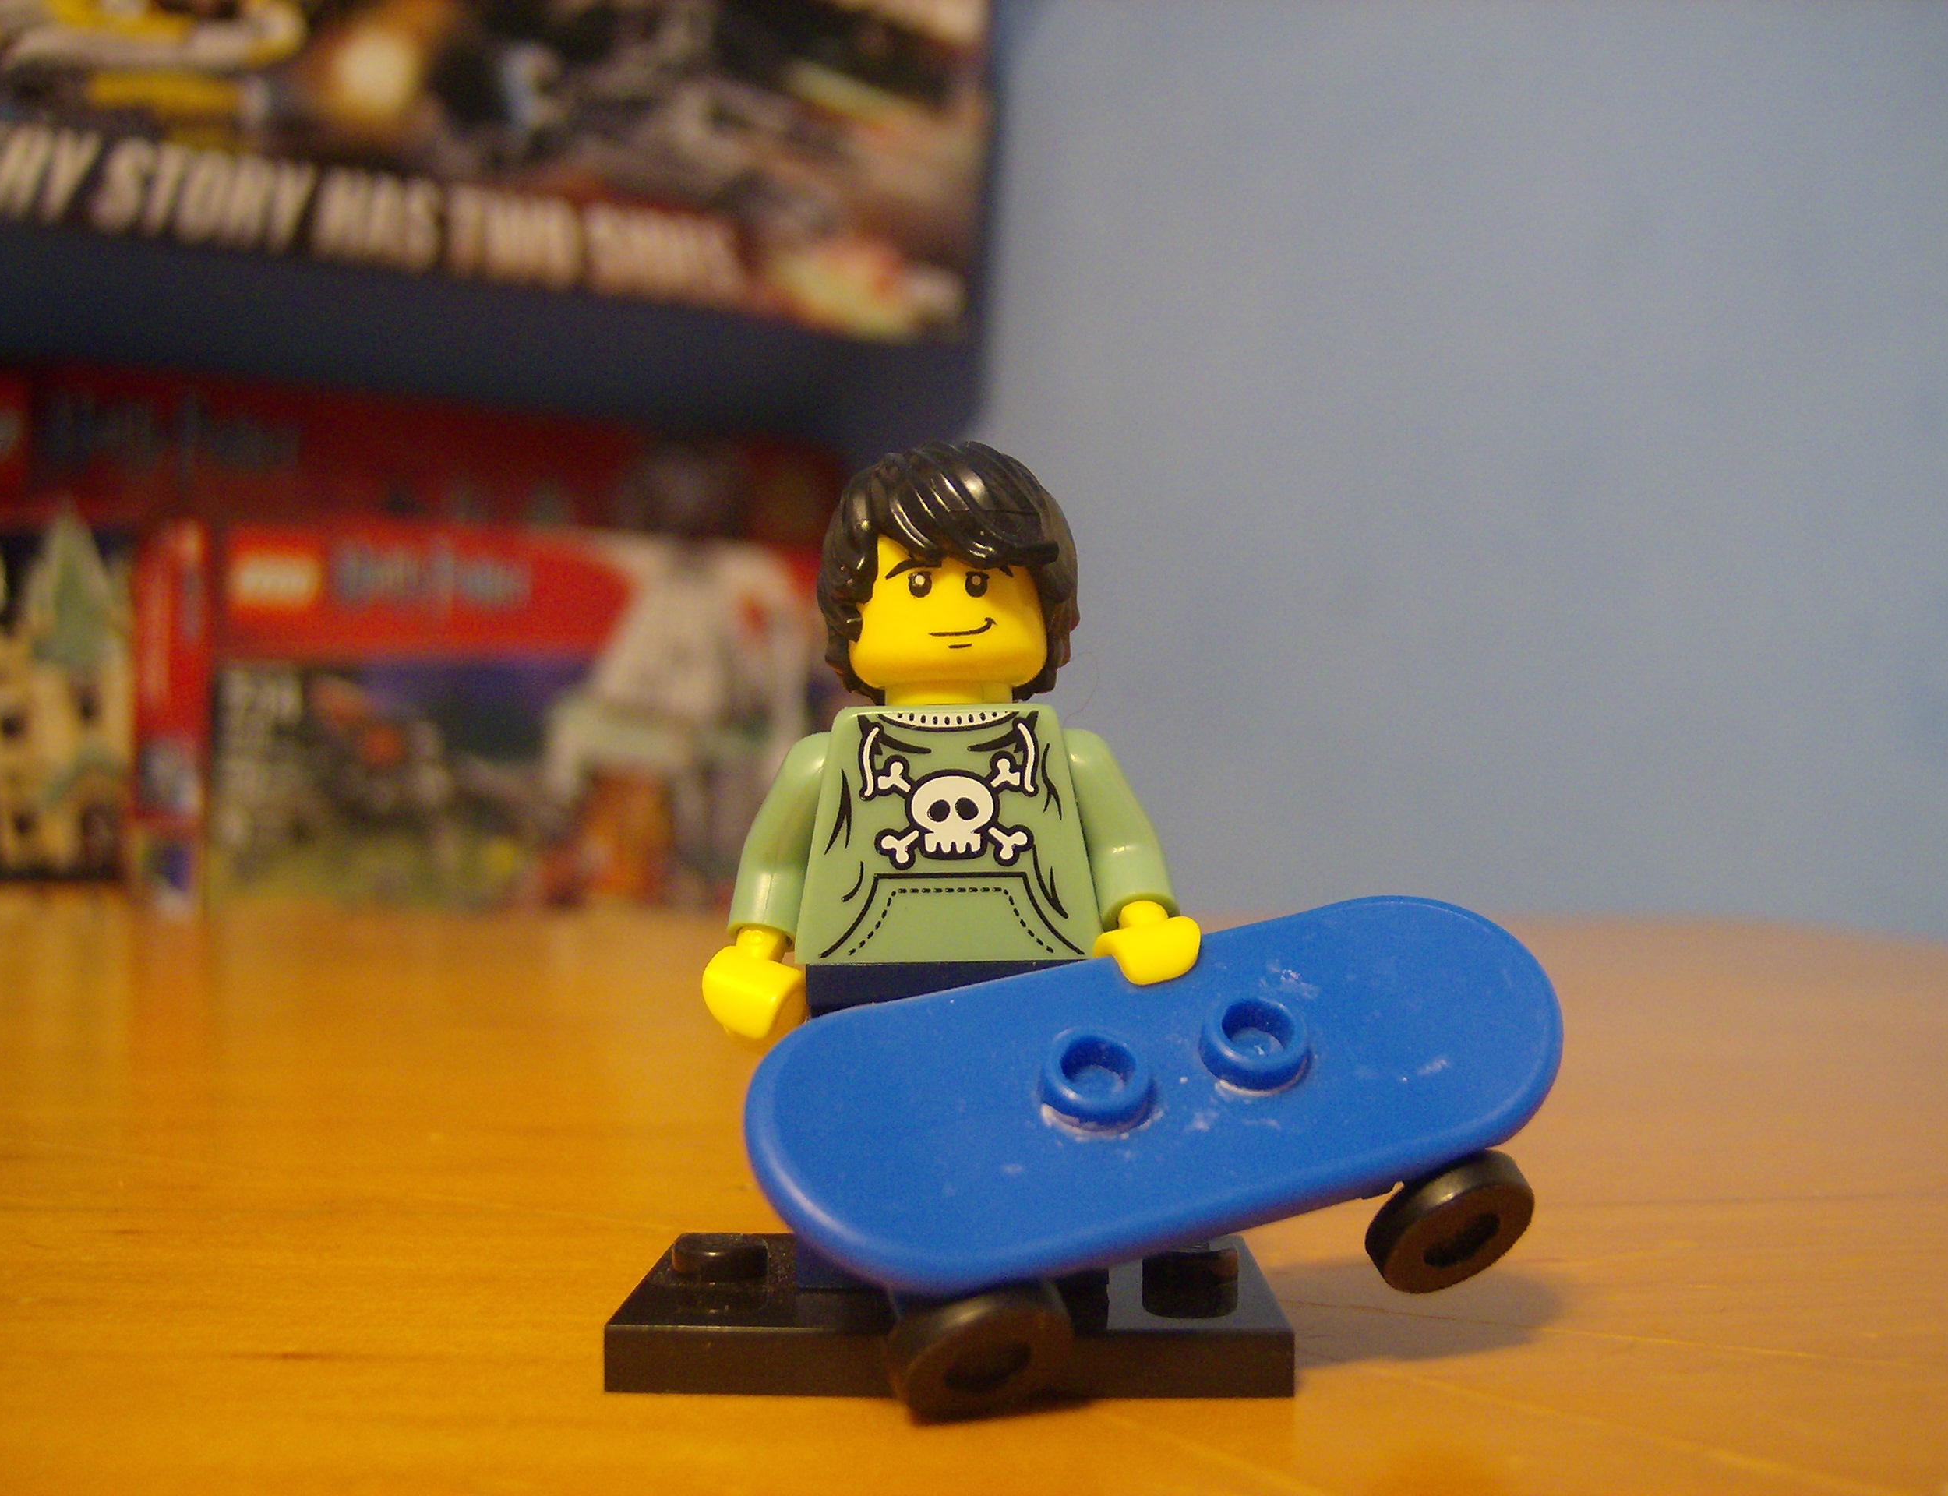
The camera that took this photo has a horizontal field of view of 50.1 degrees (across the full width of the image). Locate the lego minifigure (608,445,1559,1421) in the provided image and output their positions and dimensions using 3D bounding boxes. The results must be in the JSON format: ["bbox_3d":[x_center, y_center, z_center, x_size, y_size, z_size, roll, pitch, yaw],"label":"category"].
[{"bbox_3d":[0.006,0.007,0.106,0.045,0.046,0.029,0,-3,1],"label":"lego minifigure"}]

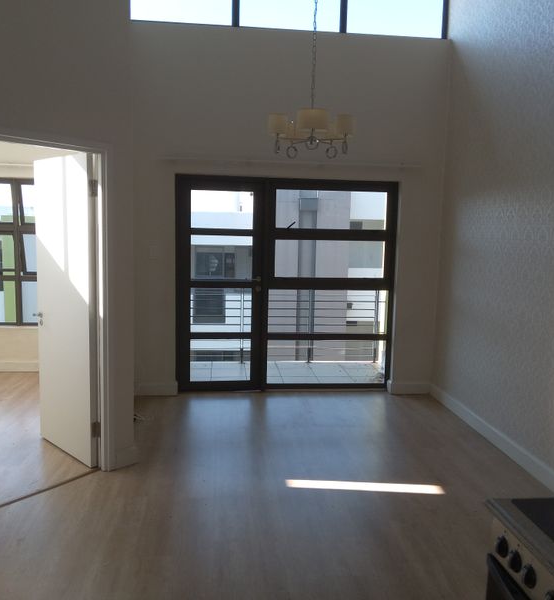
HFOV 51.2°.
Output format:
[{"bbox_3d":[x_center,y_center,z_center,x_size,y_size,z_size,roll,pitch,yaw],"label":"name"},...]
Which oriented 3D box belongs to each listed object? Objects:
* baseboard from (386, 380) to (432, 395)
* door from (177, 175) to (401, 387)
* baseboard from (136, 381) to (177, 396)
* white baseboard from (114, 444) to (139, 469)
[{"bbox_3d":[1.312,0.872,5.711,0.405,0.120,0.020,1,7,-6],"label":"baseboard"},{"bbox_3d":[0.096,-0.128,5.639,2.127,2.067,0.080,1,7,-6],"label":"door"},{"bbox_3d":[-1.149,0.846,5.469,0.428,0.120,0.020,1,7,-6],"label":"baseboard"},{"bbox_3d":[-1.002,1.051,3.847,0.020,0.120,0.173,7,9,39],"label":"white baseboard"}]

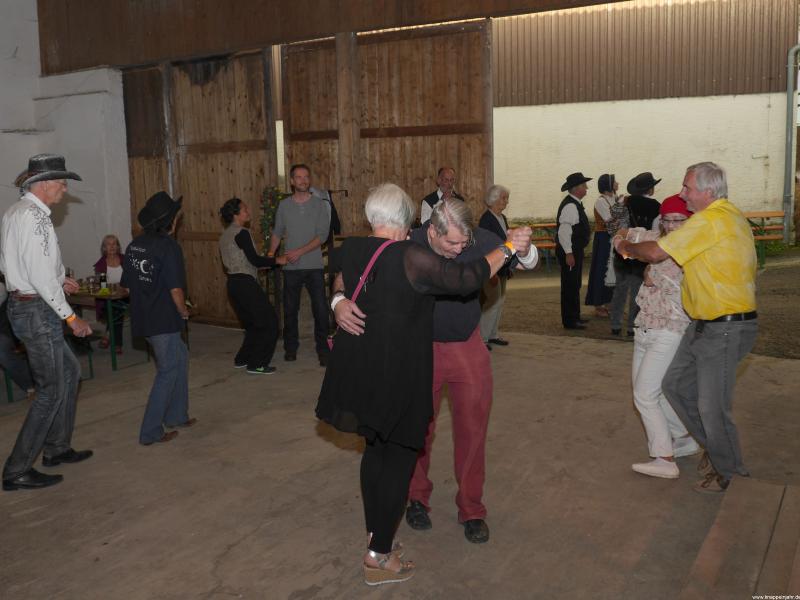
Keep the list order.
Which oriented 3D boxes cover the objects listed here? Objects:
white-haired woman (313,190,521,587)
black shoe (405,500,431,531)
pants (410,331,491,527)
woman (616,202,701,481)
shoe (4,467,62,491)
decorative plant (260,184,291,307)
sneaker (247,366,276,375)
[{"bbox_3d":[0.080,0.390,2.660,0.780,1.690,0.500,4,12,23],"label":"white-haired woman"},{"bbox_3d":[0.088,1.070,3.290,0.110,0.110,0.290,-4,11,-18],"label":"black shoe"},{"bbox_3d":[0.235,0.585,3.100,0.420,1.000,0.300,-2,11,-3],"label":"pants"},{"bbox_3d":[1.456,0.201,3.660,0.500,1.550,0.380,6,11,41],"label":"woman"},{"bbox_3d":[-2.130,1.030,3.760,0.310,0.110,0.110,-5,11,-18],"label":"shoe"},{"bbox_3d":[-1.294,-0.558,6.750,0.340,1.290,0.320,-2,9,-7],"label":"decorative plant"},{"bbox_3d":[-1.240,0.615,5.800,0.270,0.100,0.100,2,11,14],"label":"sneaker"}]

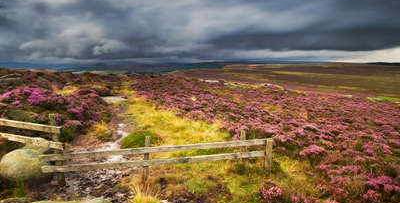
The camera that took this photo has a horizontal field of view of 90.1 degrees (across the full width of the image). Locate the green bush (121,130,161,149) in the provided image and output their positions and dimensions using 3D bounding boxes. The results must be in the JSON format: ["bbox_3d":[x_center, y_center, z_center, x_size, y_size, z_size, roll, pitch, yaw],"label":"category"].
[{"bbox_3d":[-1.570,1.000,5.300,1.050,0.410,0.850,0,11,0],"label":"green bush"}]

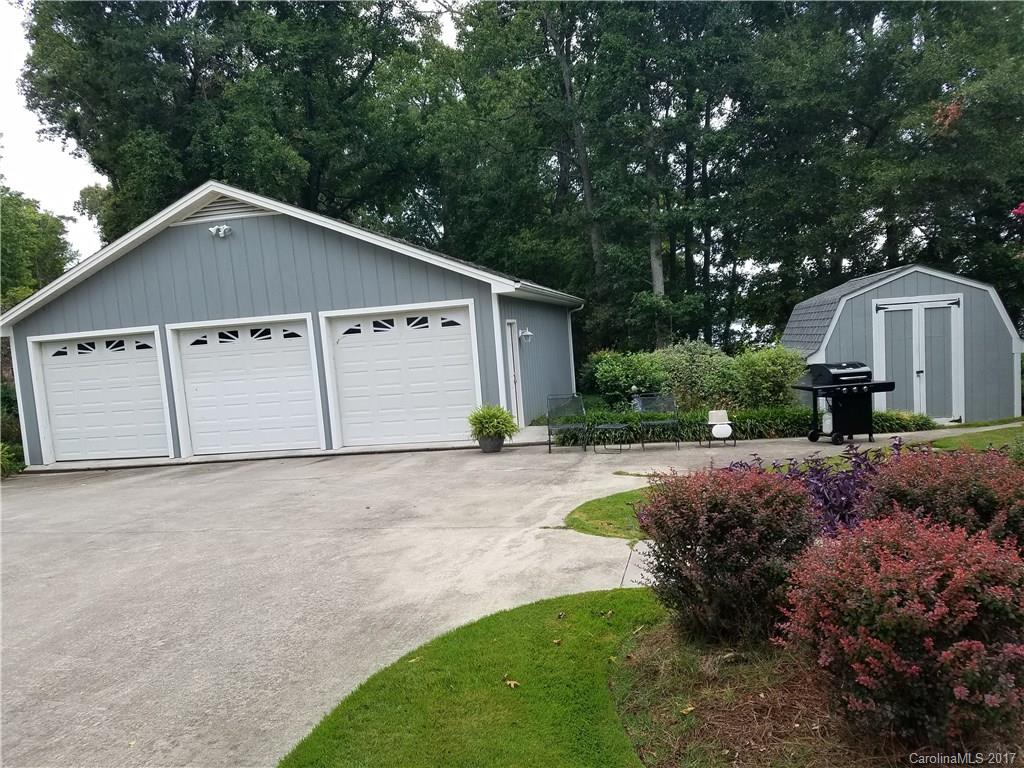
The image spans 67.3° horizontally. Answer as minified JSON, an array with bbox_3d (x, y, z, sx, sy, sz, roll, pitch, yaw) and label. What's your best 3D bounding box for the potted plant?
[{"bbox_3d":[-0.297,0.731,13.050,0.860,0.800,0.860,-5,5,-2],"label":"potted plant"}]

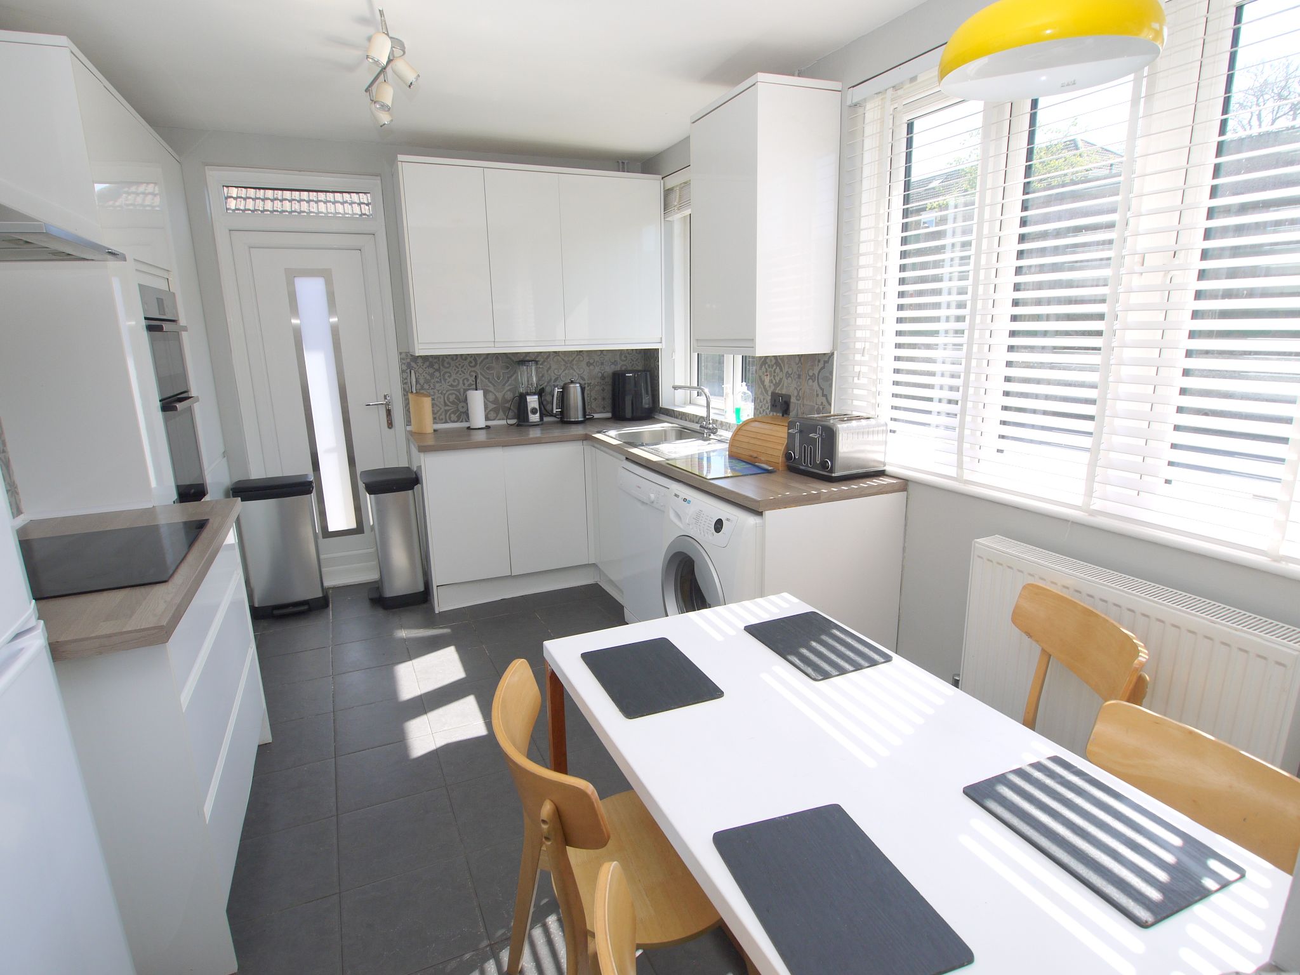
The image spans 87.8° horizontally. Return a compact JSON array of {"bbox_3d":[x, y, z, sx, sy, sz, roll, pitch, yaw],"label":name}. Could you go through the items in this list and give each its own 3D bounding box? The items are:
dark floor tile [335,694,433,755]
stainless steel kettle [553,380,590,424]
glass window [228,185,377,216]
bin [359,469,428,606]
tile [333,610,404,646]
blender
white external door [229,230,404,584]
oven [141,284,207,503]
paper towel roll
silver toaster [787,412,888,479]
[{"bbox_3d":[-1.035,0.915,2.613,0.330,0.010,0.330,-7,14,-24],"label":"dark floor tile"},{"bbox_3d":[-0.494,-0.541,4.224,0.225,0.262,0.163,-4,14,-13],"label":"stainless steel kettle"},{"bbox_3d":[-1.863,-1.518,3.611,0.705,0.135,0.030,-7,15,-24],"label":"glass window"},{"bbox_3d":[-1.442,0.276,3.806,0.300,0.715,0.360,-7,15,-24],"label":"bin"},{"bbox_3d":[-1.439,0.722,3.449,0.328,0.010,0.324,-7,14,-24],"label":"tile"},{"bbox_3d":[-0.725,-0.567,4.053,0.145,0.382,0.160,-9,15,-30],"label":"blender"},{"bbox_3d":[-1.843,-0.404,3.876,0.710,1.980,0.060,-7,15,-24],"label":"white external door"},{"bbox_3d":[-2.141,-0.318,2.647,0.580,0.885,0.600,-7,14,-24],"label":"oven"},{"bbox_3d":[-1.029,-0.464,4.029,0.097,0.220,0.097,-7,15,-24],"label":"paper towel roll"},{"bbox_3d":[0.699,-0.156,2.574,0.272,0.205,0.277,-7,14,-25],"label":"silver toaster"}]

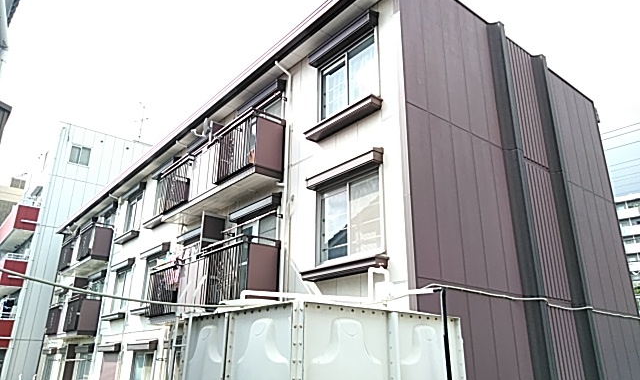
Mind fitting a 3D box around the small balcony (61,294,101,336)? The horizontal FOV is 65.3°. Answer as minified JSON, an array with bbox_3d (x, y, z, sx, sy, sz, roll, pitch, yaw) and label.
[{"bbox_3d":[-8.481,4.560,17.840,0.700,1.260,1.660,17,-26,-37],"label":"small balcony"}]

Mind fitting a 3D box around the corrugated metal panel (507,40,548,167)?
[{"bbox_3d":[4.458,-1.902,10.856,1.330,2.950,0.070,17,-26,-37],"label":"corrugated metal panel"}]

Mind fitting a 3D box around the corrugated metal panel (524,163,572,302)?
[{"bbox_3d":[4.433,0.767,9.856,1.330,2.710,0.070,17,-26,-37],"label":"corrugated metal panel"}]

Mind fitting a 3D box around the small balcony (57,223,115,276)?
[{"bbox_3d":[-9.287,2.465,19.694,0.700,1.330,4.260,17,-26,-37],"label":"small balcony"}]

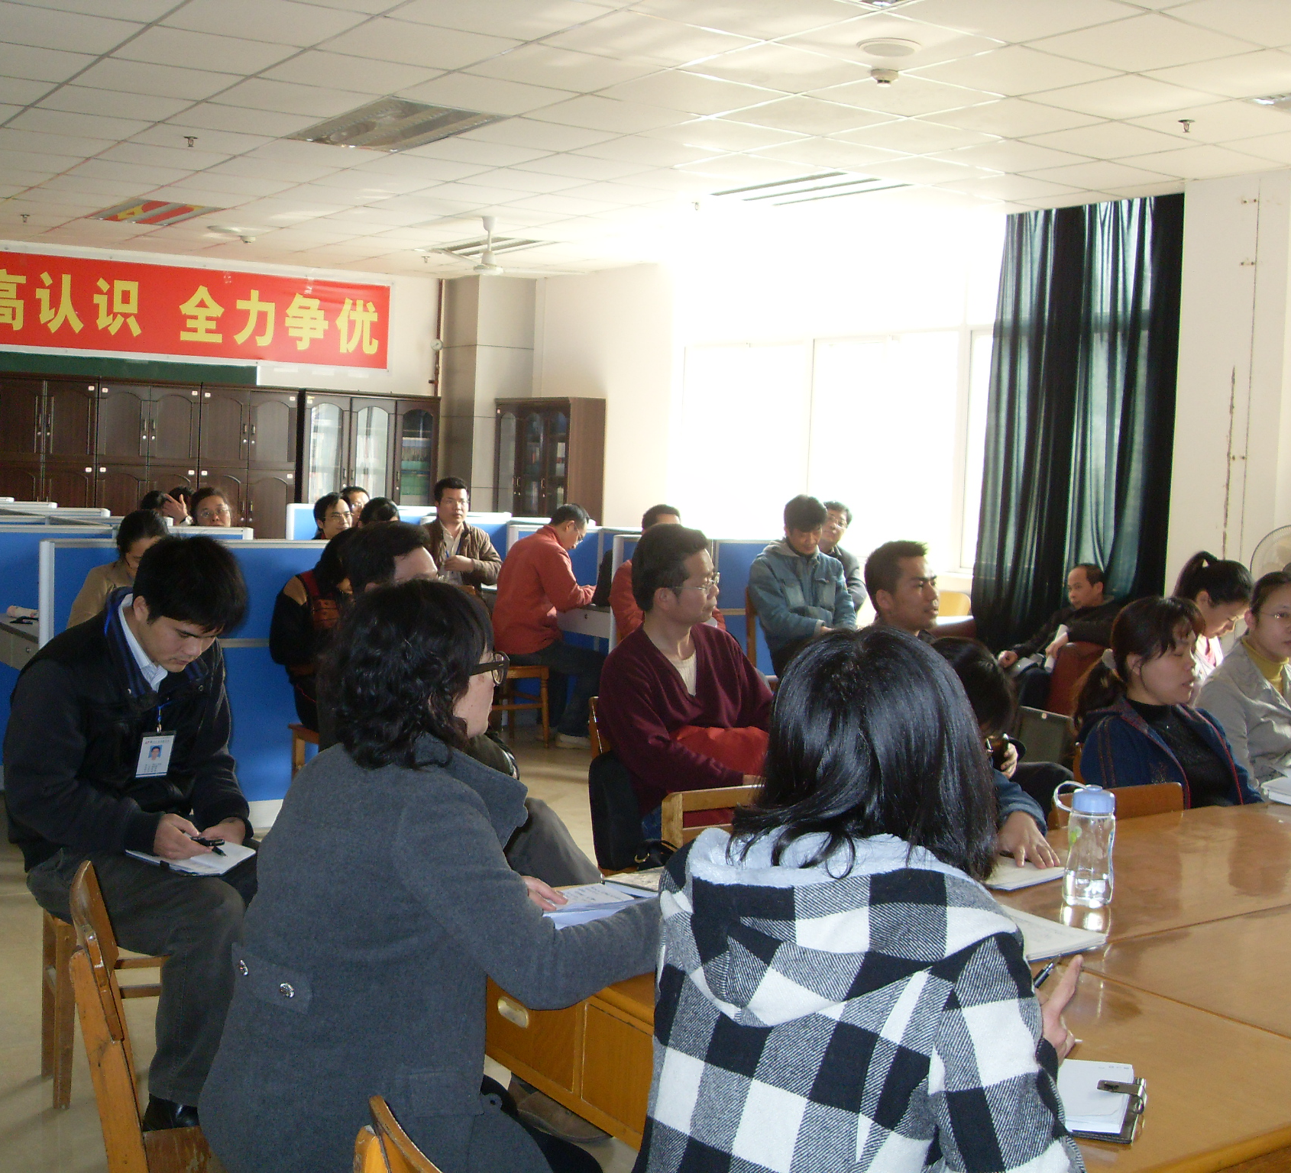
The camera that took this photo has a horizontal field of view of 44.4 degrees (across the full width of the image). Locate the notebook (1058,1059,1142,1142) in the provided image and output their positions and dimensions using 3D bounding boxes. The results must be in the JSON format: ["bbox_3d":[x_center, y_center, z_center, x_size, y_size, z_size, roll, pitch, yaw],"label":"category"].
[{"bbox_3d":[0.487,0.604,1.894,0.170,0.015,0.223,4,5,20],"label":"notebook"}]

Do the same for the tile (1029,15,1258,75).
[{"bbox_3d":[1.661,-1.815,5.290,0.600,0.022,0.600,-1,6,-34],"label":"tile"}]

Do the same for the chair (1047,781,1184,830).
[{"bbox_3d":[1.144,0.870,3.368,0.430,0.810,0.470,-1,6,-33],"label":"chair"}]

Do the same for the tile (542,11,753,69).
[{"bbox_3d":[0.011,-1.964,5.694,0.600,0.020,0.600,-1,6,-33],"label":"tile"}]

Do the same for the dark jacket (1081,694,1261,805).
[{"bbox_3d":[1.150,0.388,3.474,0.460,0.480,0.330,-1,6,-38],"label":"dark jacket"}]

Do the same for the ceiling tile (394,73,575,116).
[{"bbox_3d":[-0.642,-2.010,6.441,0.600,0.022,0.600,-1,6,-34],"label":"ceiling tile"}]

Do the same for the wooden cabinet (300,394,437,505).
[{"bbox_3d":[-2.373,-0.628,13.112,1.200,1.940,0.400,-1,5,-33],"label":"wooden cabinet"}]

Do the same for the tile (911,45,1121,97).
[{"bbox_3d":[1.355,-1.885,5.792,0.595,0.020,0.595,-1,6,-33],"label":"tile"}]

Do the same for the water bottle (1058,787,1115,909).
[{"bbox_3d":[0.708,0.417,2.540,0.080,0.180,0.086,2,4,0],"label":"water bottle"}]

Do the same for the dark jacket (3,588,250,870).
[{"bbox_3d":[-0.986,0.272,3.000,0.480,0.540,0.420,-2,6,-43],"label":"dark jacket"}]

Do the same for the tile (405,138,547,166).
[{"bbox_3d":[-0.832,-2.177,7.948,0.600,0.030,0.600,-1,6,-34],"label":"tile"}]

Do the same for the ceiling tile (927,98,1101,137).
[{"bbox_3d":[1.565,-1.992,6.741,0.600,0.030,0.600,-1,6,-34],"label":"ceiling tile"}]

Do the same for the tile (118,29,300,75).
[{"bbox_3d":[-1.679,-2.045,6.035,0.600,0.020,0.600,-1,6,-33],"label":"tile"}]

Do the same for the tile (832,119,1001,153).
[{"bbox_3d":[1.210,-2.036,7.097,0.600,0.025,0.600,-1,5,-33],"label":"tile"}]

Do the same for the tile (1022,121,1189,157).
[{"bbox_3d":[2.053,-1.975,7.005,0.600,0.020,0.600,-1,6,-33],"label":"tile"}]

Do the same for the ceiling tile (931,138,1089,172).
[{"bbox_3d":[1.728,-2.041,7.505,0.600,0.020,0.600,-1,6,-33],"label":"ceiling tile"}]

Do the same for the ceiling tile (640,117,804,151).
[{"bbox_3d":[0.363,-2.073,7.280,0.600,0.030,0.600,-1,6,-34],"label":"ceiling tile"}]

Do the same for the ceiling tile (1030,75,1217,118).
[{"bbox_3d":[1.869,-1.908,6.180,0.600,0.020,0.600,-1,6,-33],"label":"ceiling tile"}]

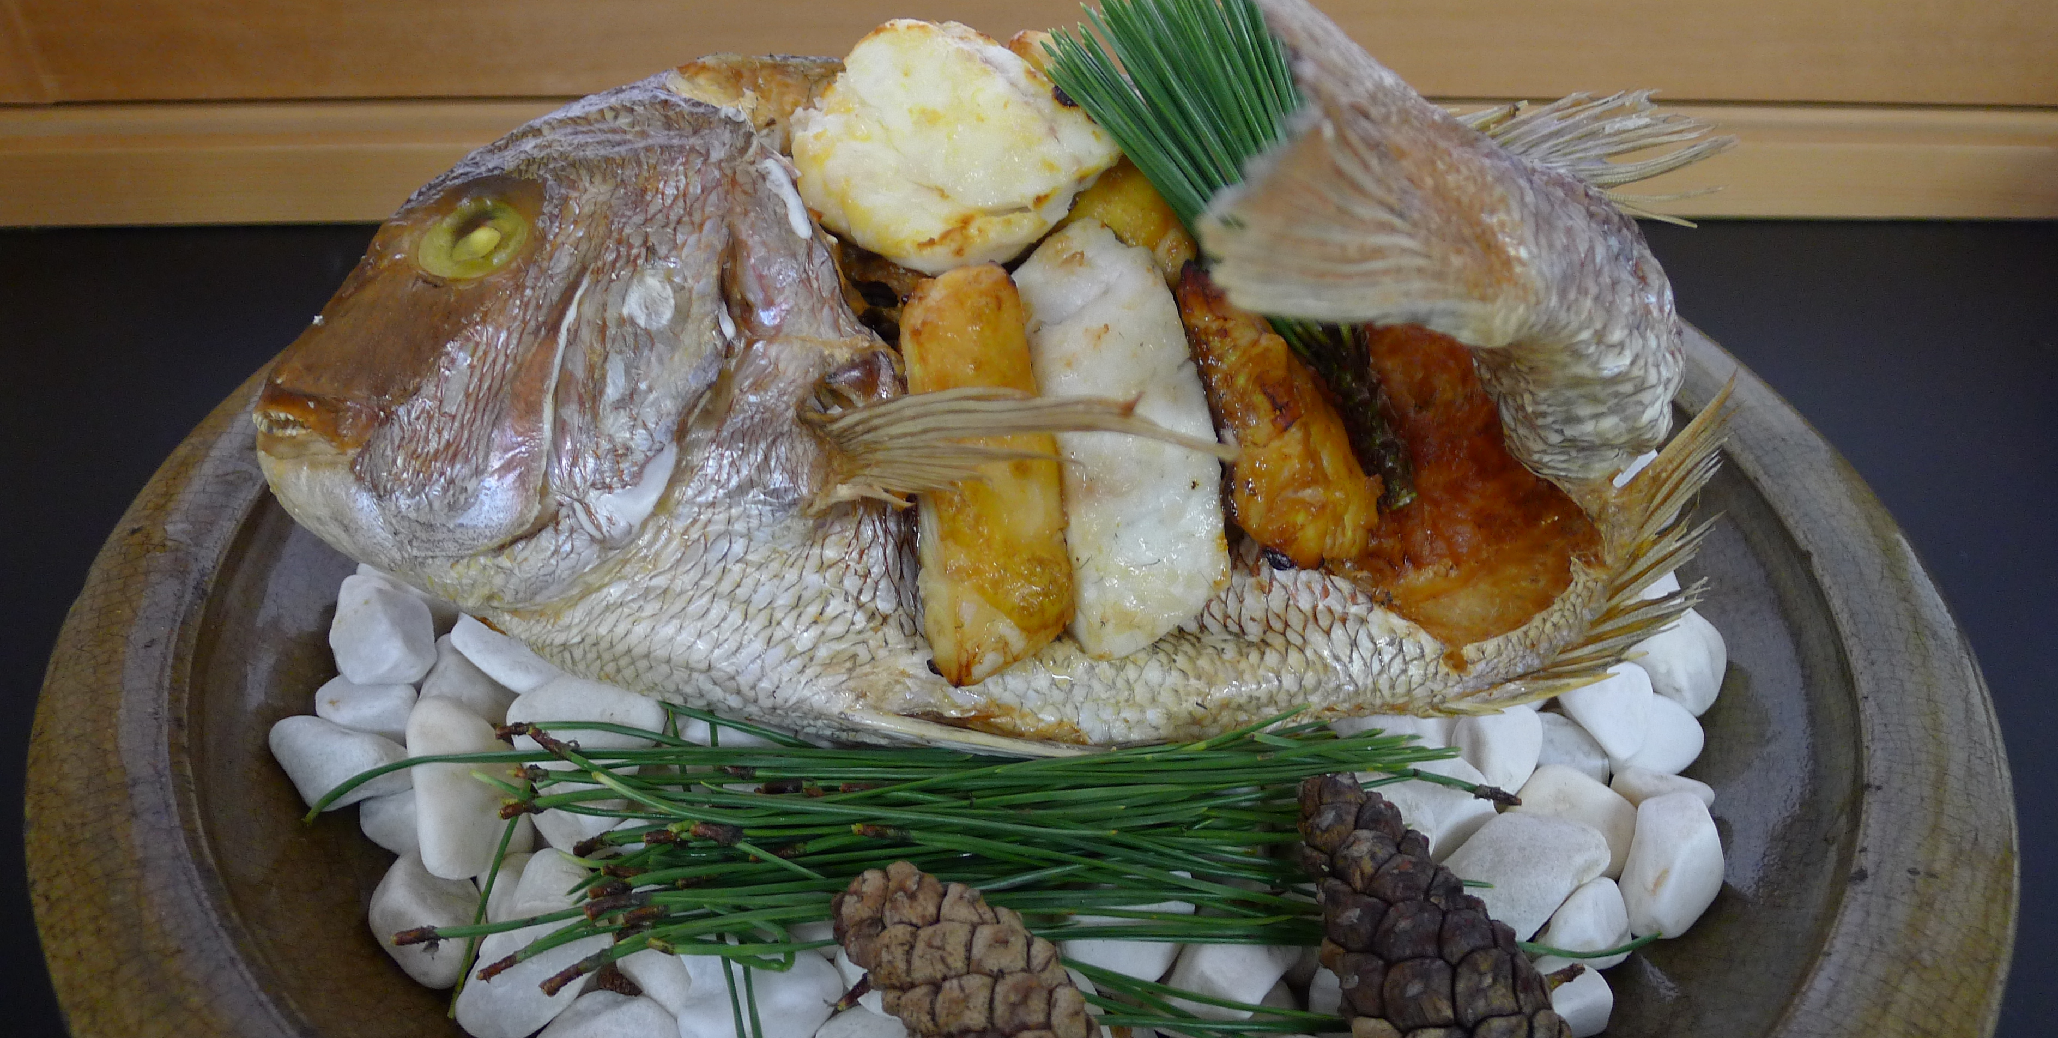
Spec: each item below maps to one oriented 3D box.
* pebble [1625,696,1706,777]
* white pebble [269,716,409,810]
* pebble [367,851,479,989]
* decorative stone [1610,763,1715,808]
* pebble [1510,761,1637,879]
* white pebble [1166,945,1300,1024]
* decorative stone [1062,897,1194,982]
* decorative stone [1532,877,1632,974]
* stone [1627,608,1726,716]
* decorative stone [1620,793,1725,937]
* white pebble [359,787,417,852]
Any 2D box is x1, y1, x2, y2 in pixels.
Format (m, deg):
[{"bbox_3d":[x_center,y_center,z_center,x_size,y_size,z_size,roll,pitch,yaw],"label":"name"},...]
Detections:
[{"bbox_3d":[0.134,0.046,0.294,0.020,0.015,0.022,16,42,17],"label":"pebble"},{"bbox_3d":[-0.129,0.046,0.258,0.030,0.017,0.016,12,41,12],"label":"white pebble"},{"bbox_3d":[-0.097,0.064,0.222,0.015,0.016,0.024,2,40,0],"label":"pebble"},{"bbox_3d":[0.114,0.049,0.247,0.018,0.010,0.011,2,40,0],"label":"decorative stone"},{"bbox_3d":[0.102,0.056,0.255,0.022,0.016,0.027,28,46,28],"label":"pebble"},{"bbox_3d":[0.036,0.079,0.237,0.026,0.012,0.017,-11,42,-15],"label":"white pebble"},{"bbox_3d":[0.015,0.065,0.216,0.022,0.013,0.017,2,40,0],"label":"decorative stone"},{"bbox_3d":[0.104,0.076,0.258,0.018,0.013,0.019,20,43,20],"label":"decorative stone"},{"bbox_3d":[0.134,0.030,0.288,0.021,0.023,0.025,16,42,17],"label":"stone"},{"bbox_3d":[0.116,0.062,0.248,0.016,0.018,0.032,20,43,21],"label":"decorative stone"},{"bbox_3d":[-0.118,0.056,0.256,0.017,0.011,0.013,31,48,30],"label":"white pebble"}]

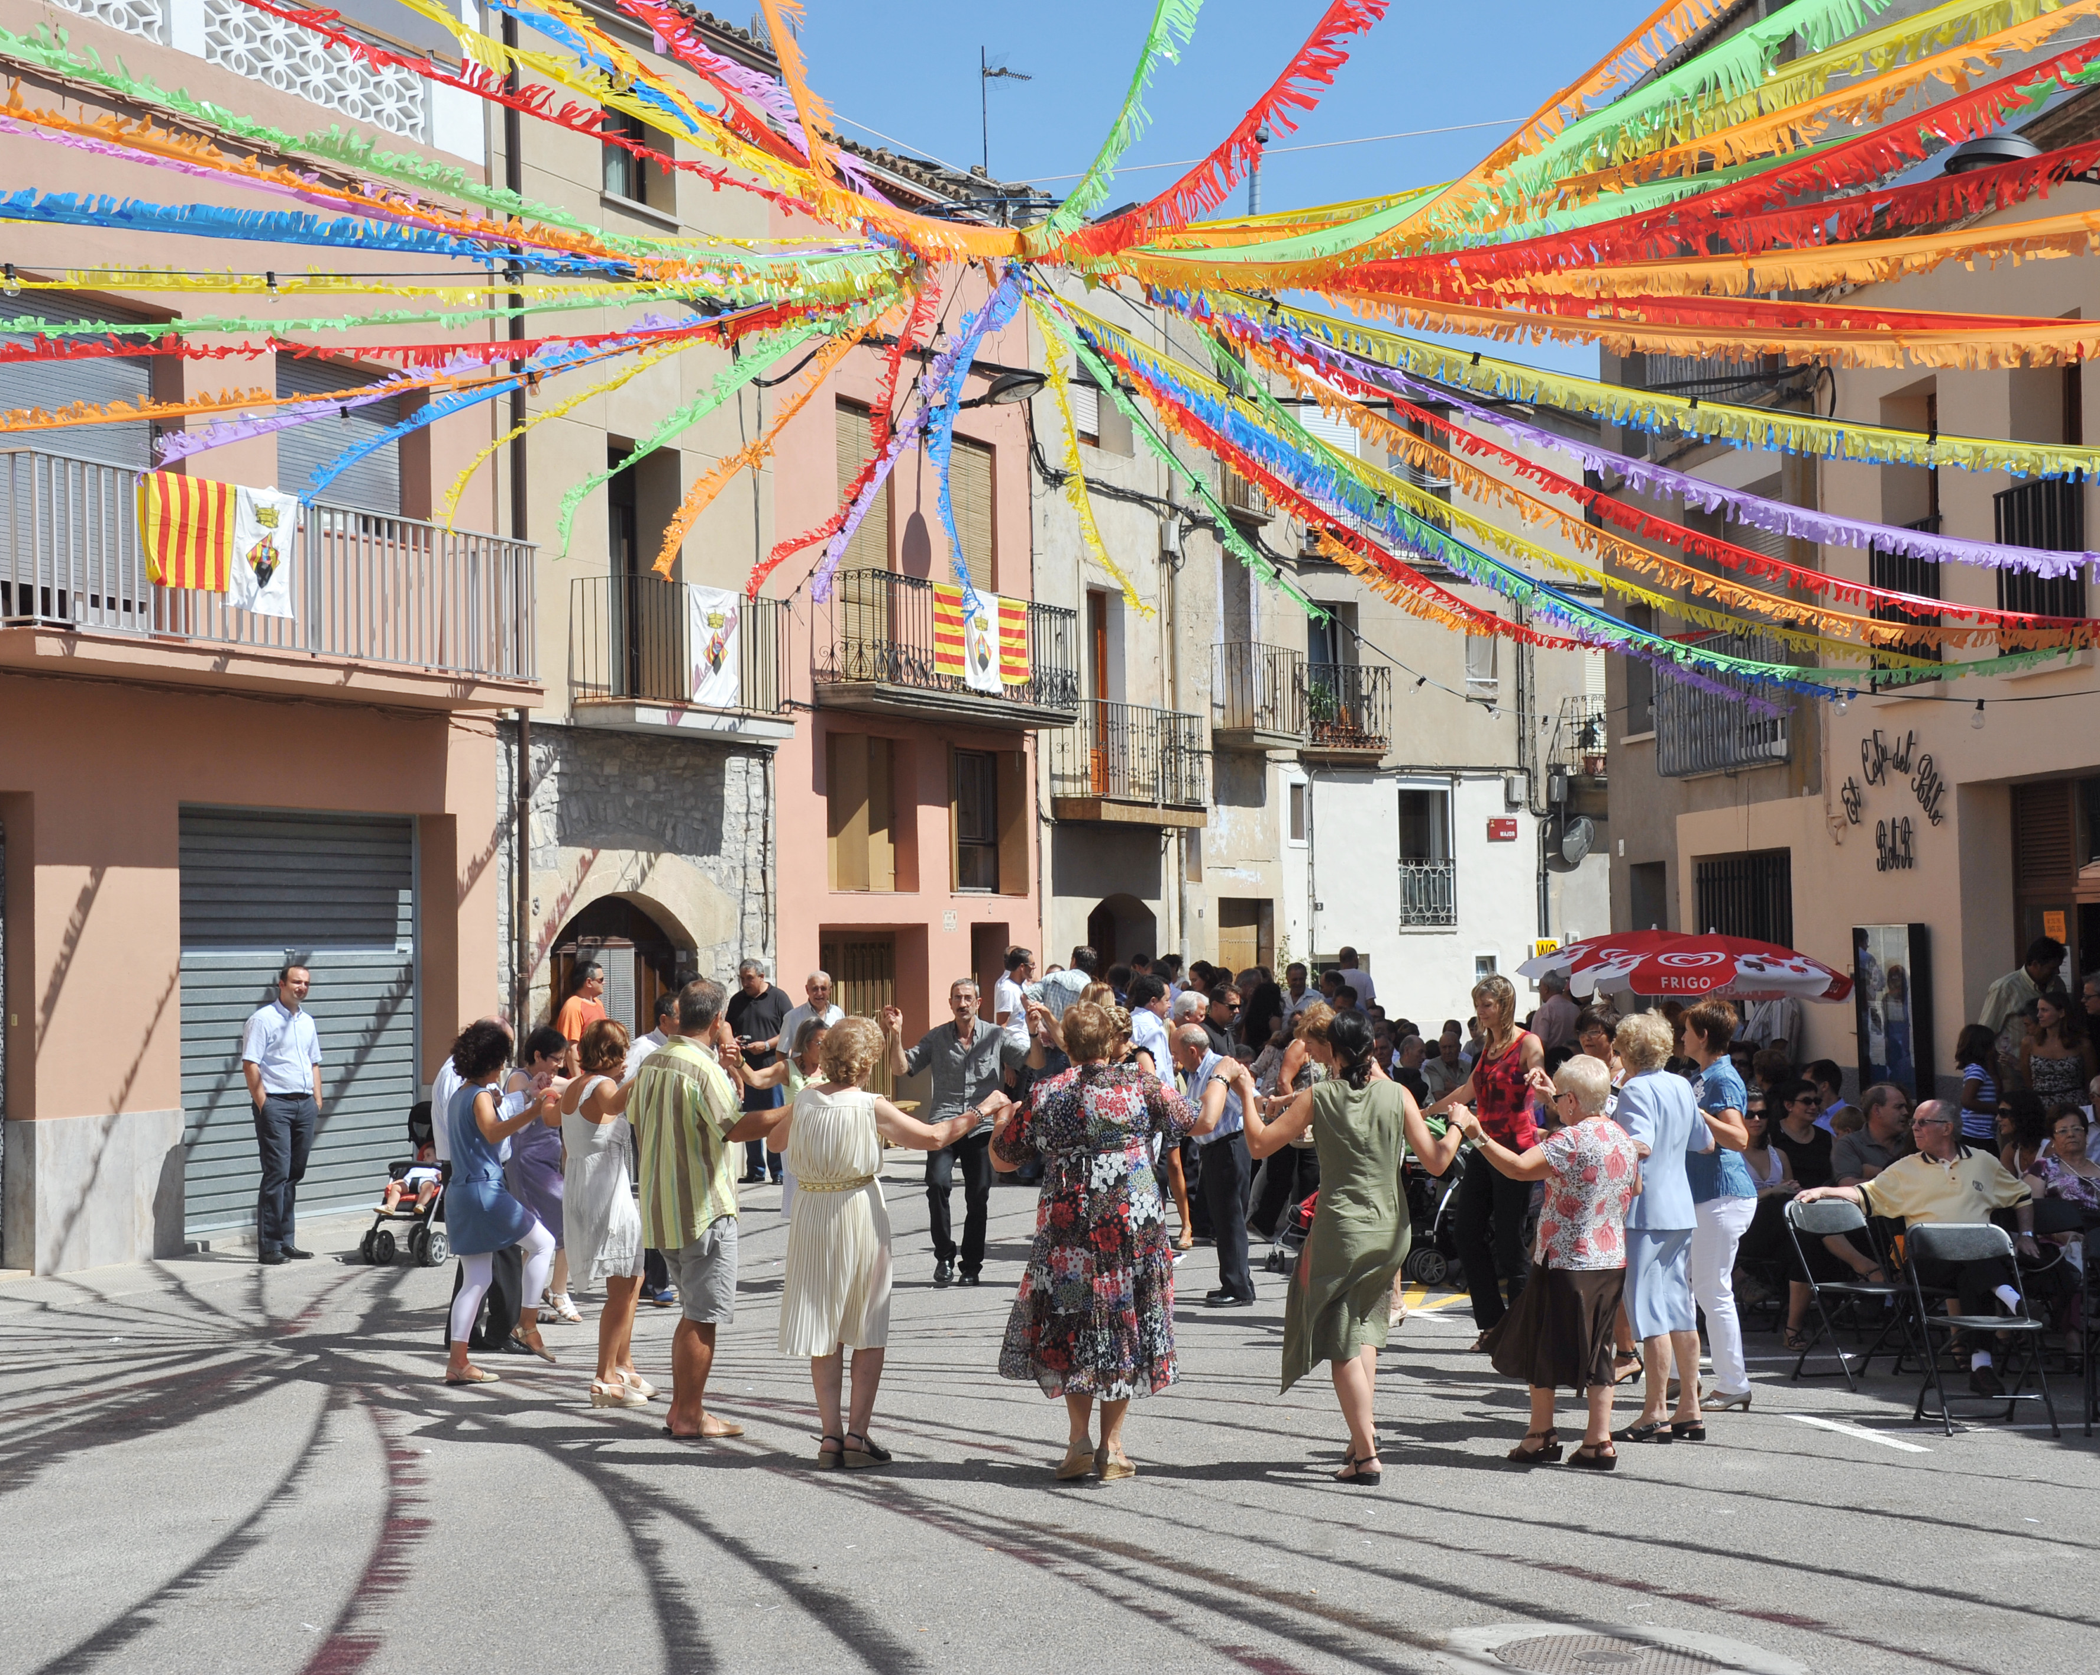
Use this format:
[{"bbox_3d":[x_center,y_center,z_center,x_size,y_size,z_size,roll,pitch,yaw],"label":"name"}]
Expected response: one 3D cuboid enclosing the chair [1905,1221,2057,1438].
[{"bbox_3d":[3.534,1.873,12.763,0.440,0.770,0.480,-1,-2,-5],"label":"chair"}]

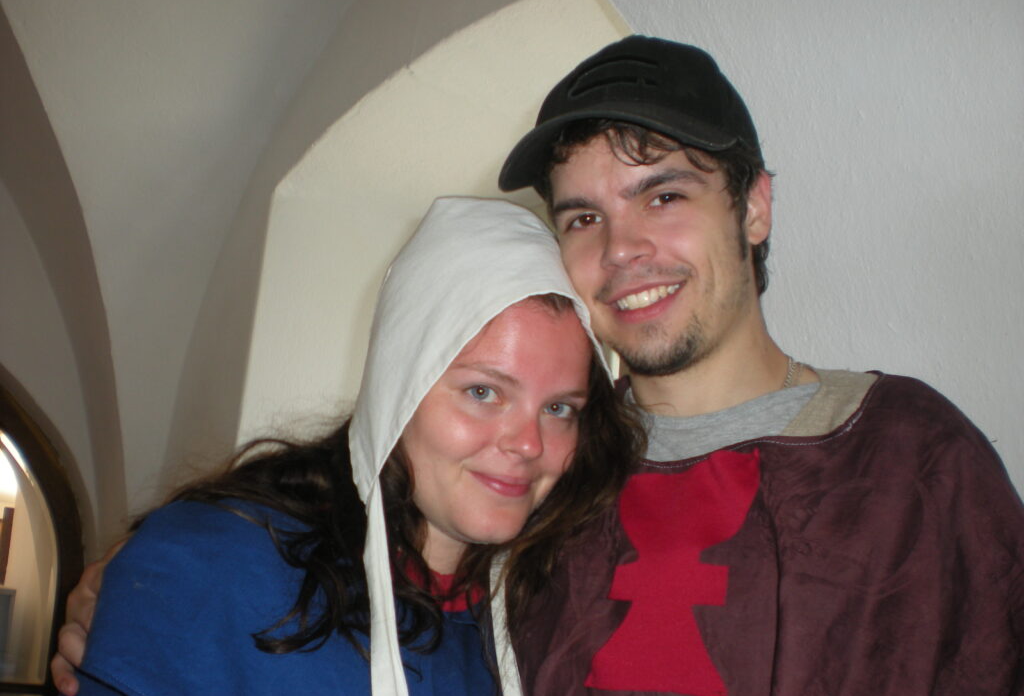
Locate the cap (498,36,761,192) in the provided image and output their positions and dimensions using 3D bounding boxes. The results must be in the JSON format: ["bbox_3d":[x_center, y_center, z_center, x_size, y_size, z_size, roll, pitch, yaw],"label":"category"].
[{"bbox_3d":[0.094,-0.186,0.875,0.180,0.140,0.270,-10,-7,23],"label":"cap"}]

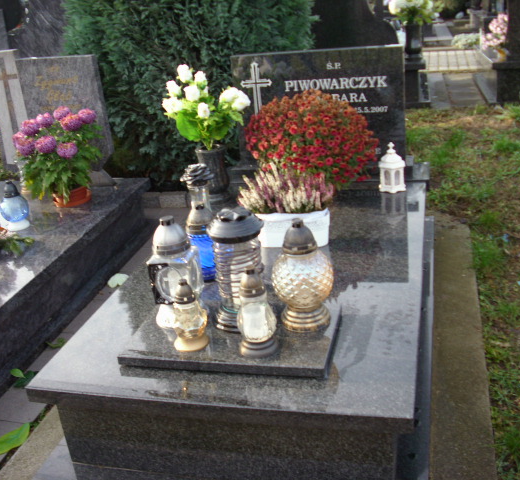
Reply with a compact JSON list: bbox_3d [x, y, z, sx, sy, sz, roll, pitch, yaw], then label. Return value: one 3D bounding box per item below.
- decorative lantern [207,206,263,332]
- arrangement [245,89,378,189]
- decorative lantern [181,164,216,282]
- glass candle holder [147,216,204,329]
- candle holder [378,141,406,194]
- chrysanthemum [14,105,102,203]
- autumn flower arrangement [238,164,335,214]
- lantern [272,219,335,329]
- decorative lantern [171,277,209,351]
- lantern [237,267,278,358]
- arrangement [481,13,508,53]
[{"bbox_3d":[-0.064,0.081,1.929,0.154,0.342,0.154,1,23,14],"label":"decorative lantern"},{"bbox_3d":[0.220,-0.408,2.931,0.570,0.477,0.541,1,23,14],"label":"arrangement"},{"bbox_3d":[-0.197,-0.065,2.277,0.125,0.372,0.125,1,22,14],"label":"decorative lantern"},{"bbox_3d":[-0.234,0.087,1.910,0.130,0.310,0.130,1,22,14],"label":"glass candle holder"},{"bbox_3d":[0.579,-0.327,3.010,0.118,0.200,0.110,1,22,14],"label":"candle holder"},{"bbox_3d":[-1.037,-0.442,3.591,0.440,0.497,0.418,1,23,14],"label":"chrysanthemum"},{"bbox_3d":[0.097,-0.188,2.499,0.335,0.175,0.210,1,22,14],"label":"autumn flower arrangement"},{"bbox_3d":[0.117,0.089,1.914,0.180,0.306,0.180,1,23,14],"label":"lantern"},{"bbox_3d":[-0.197,0.198,1.867,0.091,0.197,0.091,1,23,14],"label":"decorative lantern"},{"bbox_3d":[-0.010,0.178,1.736,0.100,0.229,0.100,1,22,14],"label":"lantern"},{"bbox_3d":[2.403,-2.108,6.950,0.320,0.350,0.300,1,22,14],"label":"arrangement"}]

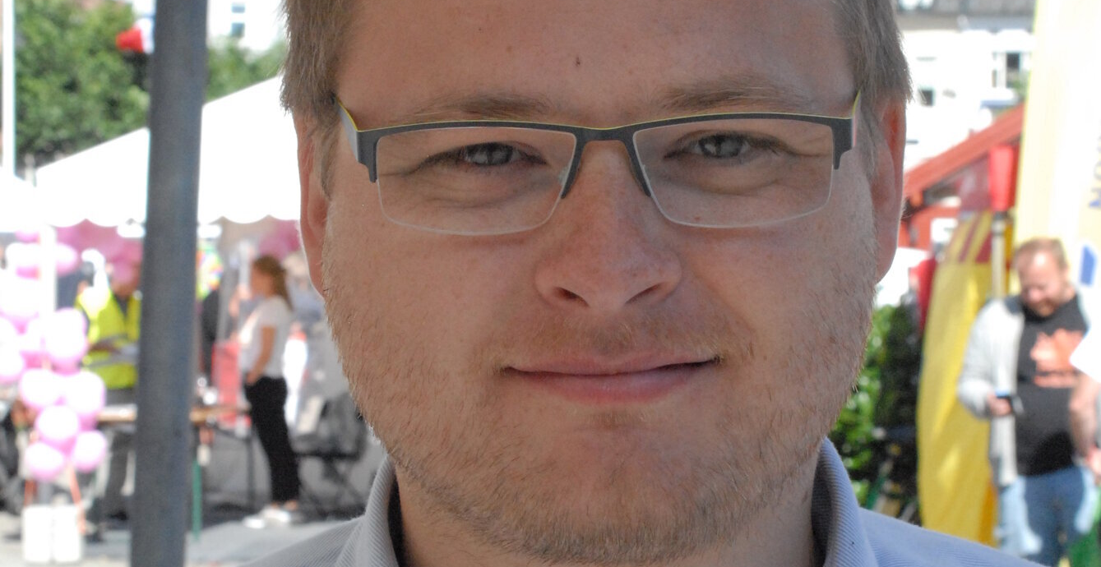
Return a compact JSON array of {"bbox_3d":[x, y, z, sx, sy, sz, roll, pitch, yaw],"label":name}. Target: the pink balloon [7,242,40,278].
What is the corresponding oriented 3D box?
[{"bbox_3d":[-2.936,-0.129,15.300,0.235,0.260,0.235,0,1,0],"label":"pink balloon"}]

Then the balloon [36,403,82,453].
[{"bbox_3d":[-2.653,0.783,14.800,0.235,0.260,0.235,0,0,0],"label":"balloon"}]

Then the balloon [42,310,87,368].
[{"bbox_3d":[-2.668,0.300,15.100,0.245,0.290,0.245,0,1,0],"label":"balloon"}]

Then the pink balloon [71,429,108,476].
[{"bbox_3d":[-2.490,0.908,14.800,0.220,0.250,0.220,0,0,0],"label":"pink balloon"}]

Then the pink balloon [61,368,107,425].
[{"bbox_3d":[-2.565,0.626,15.100,0.240,0.280,0.240,0,1,0],"label":"pink balloon"}]

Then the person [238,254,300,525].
[{"bbox_3d":[-1.773,0.668,17.300,0.400,1.680,0.460,0,0,-9],"label":"person"}]

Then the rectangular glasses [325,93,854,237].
[{"bbox_3d":[0.013,-0.041,0.812,0.150,0.042,0.140,-2,9,-1],"label":"rectangular glasses"}]

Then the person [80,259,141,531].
[{"bbox_3d":[-2.744,0.729,17.400,0.560,1.740,0.420,0,0,-24],"label":"person"}]

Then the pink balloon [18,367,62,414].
[{"bbox_3d":[-2.769,0.583,14.900,0.235,0.255,0.235,0,0,0],"label":"pink balloon"}]

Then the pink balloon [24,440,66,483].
[{"bbox_3d":[-2.781,0.979,15.100,0.235,0.255,0.235,0,1,0],"label":"pink balloon"}]

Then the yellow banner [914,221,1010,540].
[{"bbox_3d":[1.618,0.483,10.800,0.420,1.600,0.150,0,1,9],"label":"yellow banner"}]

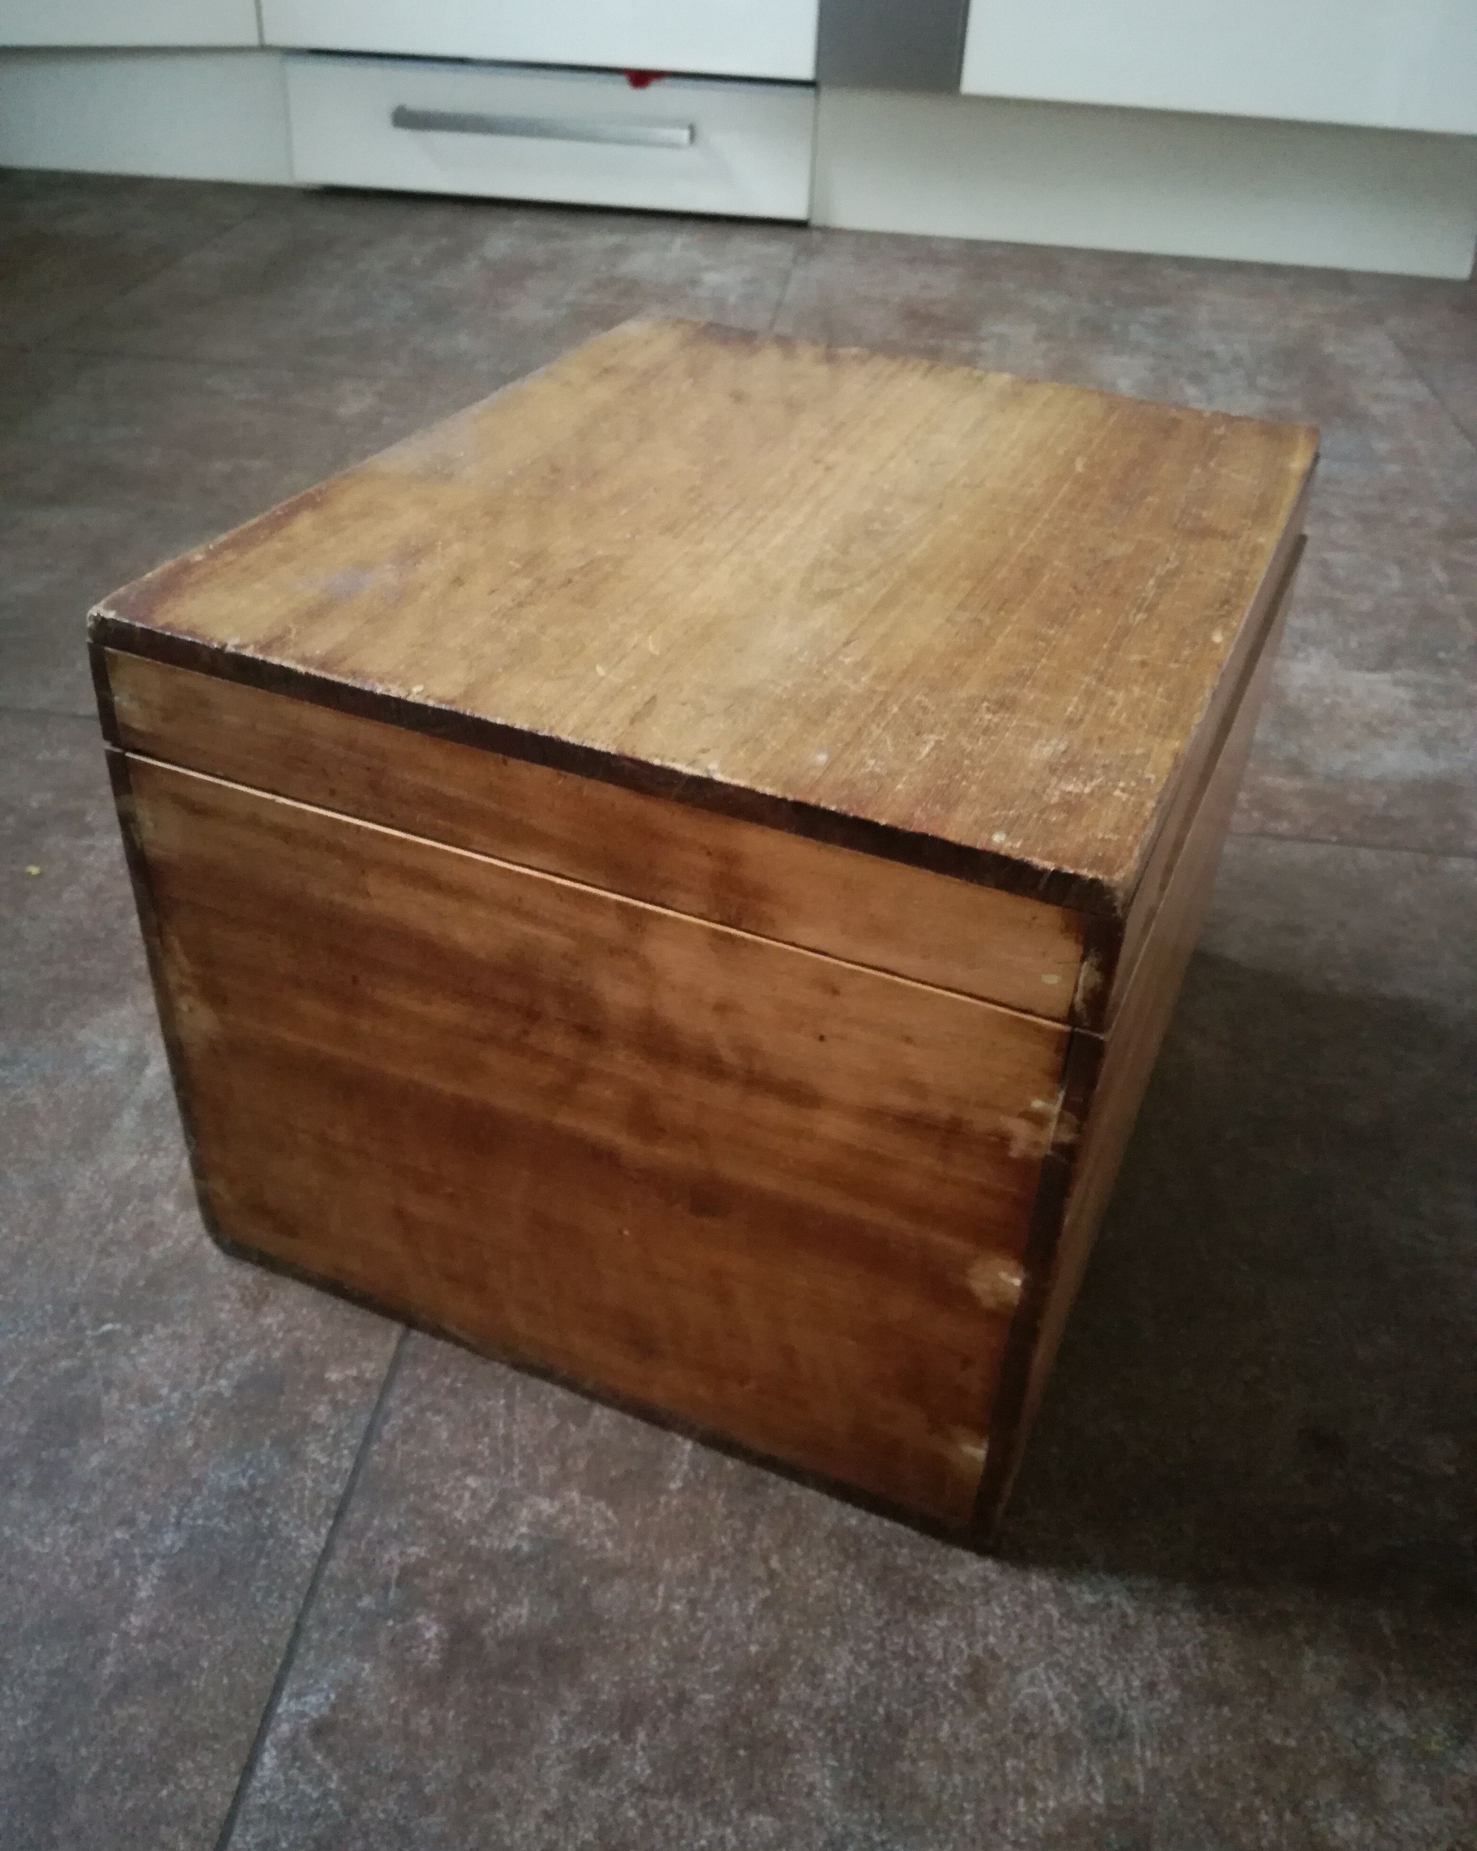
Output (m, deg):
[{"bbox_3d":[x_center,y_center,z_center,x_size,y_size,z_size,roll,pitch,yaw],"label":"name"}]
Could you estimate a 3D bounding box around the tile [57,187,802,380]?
[{"bbox_3d":[-0.261,-0.628,1.517,0.600,0.010,0.615,6,37,3],"label":"tile"}]

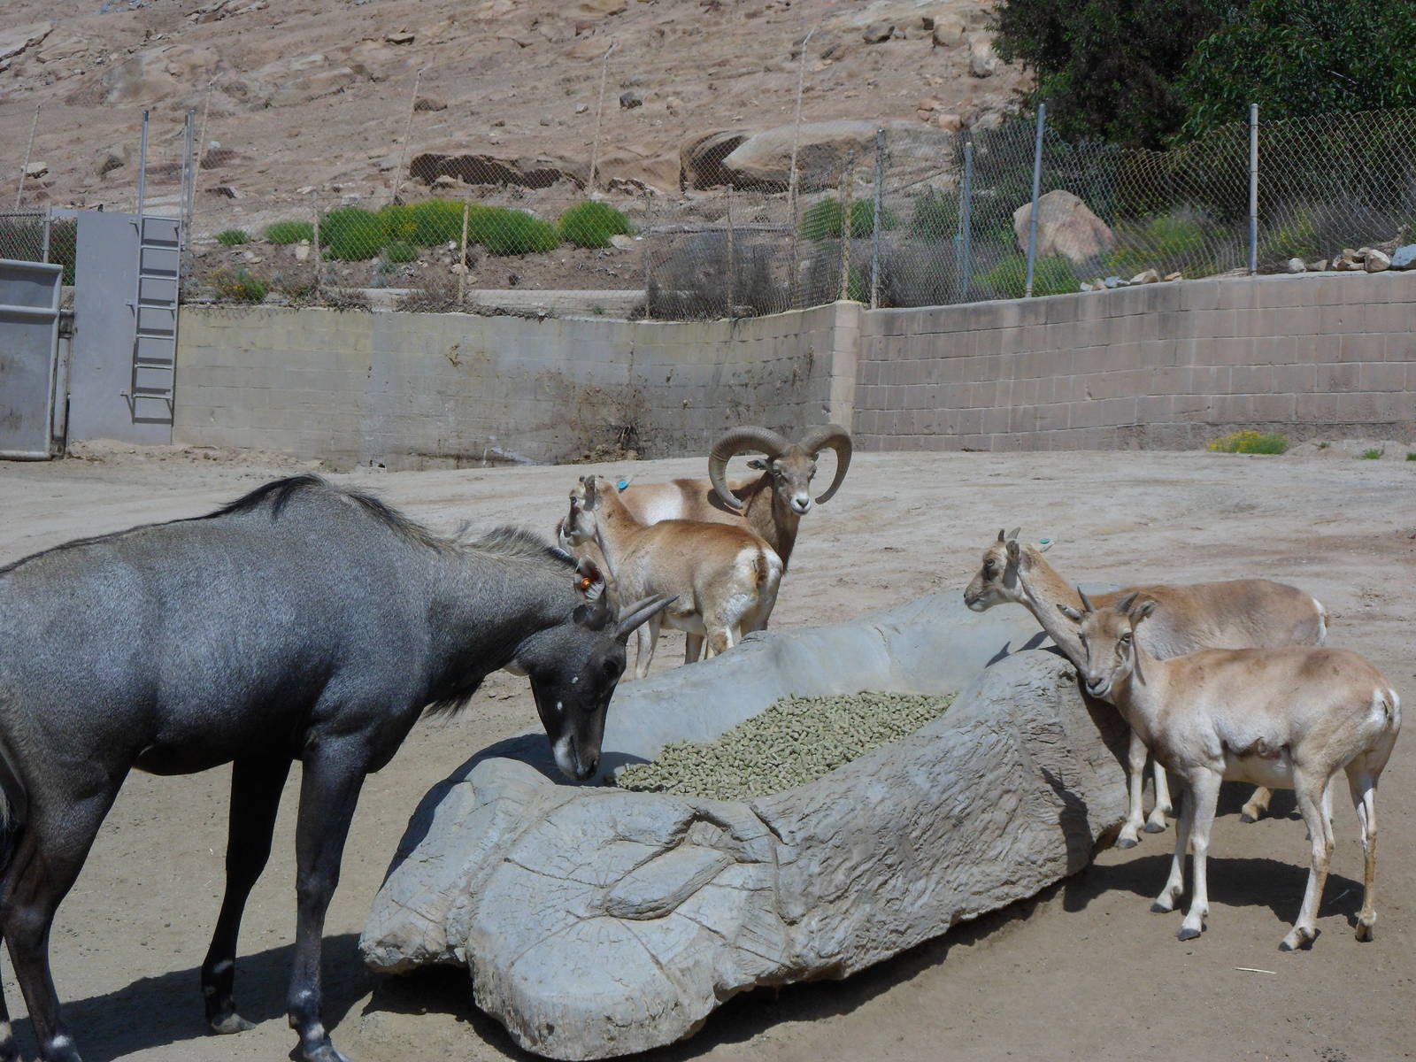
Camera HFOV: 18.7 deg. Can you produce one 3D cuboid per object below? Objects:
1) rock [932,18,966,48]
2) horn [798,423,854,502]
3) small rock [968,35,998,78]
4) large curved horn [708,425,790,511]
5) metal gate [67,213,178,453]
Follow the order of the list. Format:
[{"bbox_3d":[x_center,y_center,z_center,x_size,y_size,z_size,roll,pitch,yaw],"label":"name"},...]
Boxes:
[{"bbox_3d":[4.033,-8.354,72.000,0.560,0.520,0.500,2,1,0],"label":"rock"},{"bbox_3d":[0.436,-0.250,15.900,0.240,0.300,0.200,2,1,-17],"label":"horn"},{"bbox_3d":[4.544,-7.845,71.000,0.480,0.670,0.480,2,1,0],"label":"small rock"},{"bbox_3d":[0.153,-0.232,15.800,0.280,0.310,0.200,2,1,-17],"label":"large curved horn"},{"bbox_3d":[-5.992,-2.084,44.100,1.200,2.420,0.090,2,1,-27],"label":"metal gate"}]

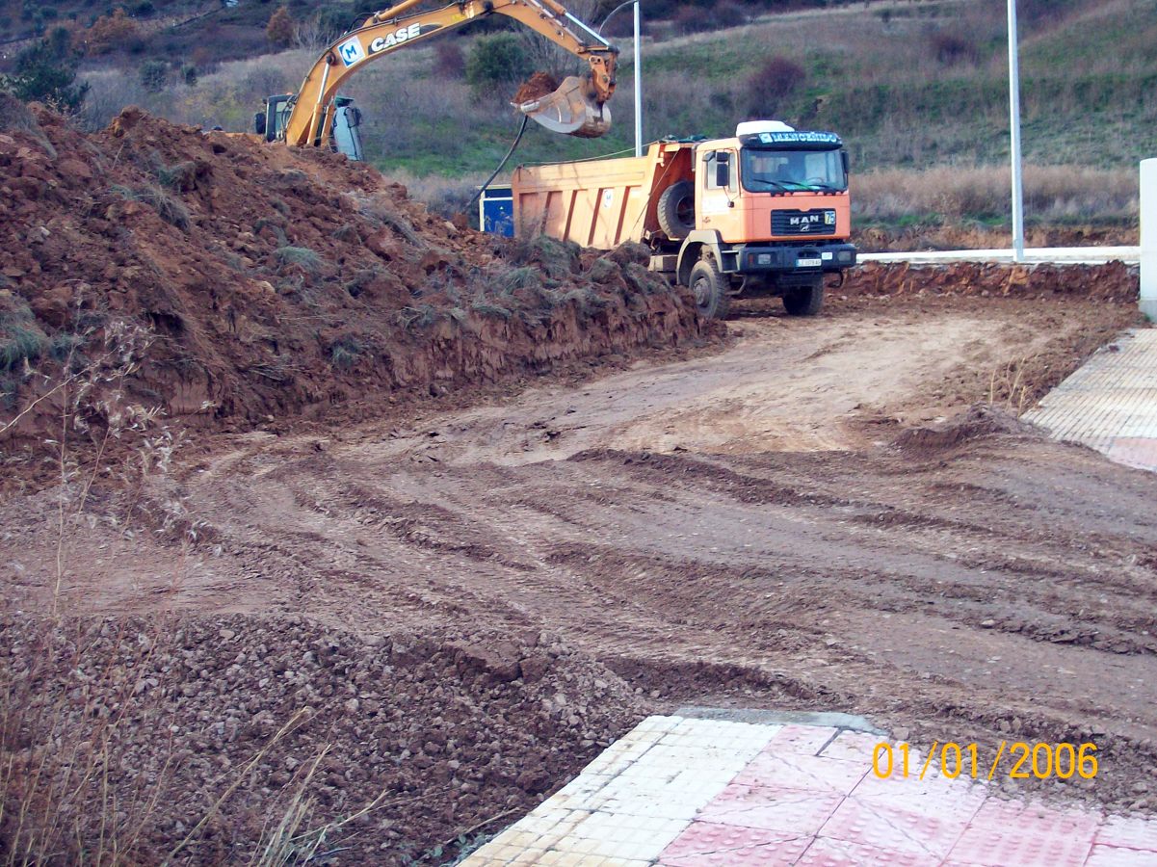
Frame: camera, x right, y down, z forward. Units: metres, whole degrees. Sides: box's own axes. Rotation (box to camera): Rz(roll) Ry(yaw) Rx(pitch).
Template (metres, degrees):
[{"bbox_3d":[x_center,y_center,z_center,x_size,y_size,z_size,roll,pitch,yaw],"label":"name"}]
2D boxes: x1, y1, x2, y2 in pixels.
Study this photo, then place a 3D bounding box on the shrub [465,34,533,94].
[{"bbox_3d":[-3.931,-18.165,92.000,3.250,2.970,3.020,-2,7,-2],"label":"shrub"}]

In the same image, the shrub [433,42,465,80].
[{"bbox_3d":[-6.485,-18.754,94.000,1.520,1.900,1.410,-2,7,-4],"label":"shrub"}]

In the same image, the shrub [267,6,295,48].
[{"bbox_3d":[-23.863,-32.629,150.000,2.270,3.180,2.110,-3,7,-8],"label":"shrub"}]

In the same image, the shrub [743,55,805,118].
[{"bbox_3d":[8.928,-15.776,85.000,2.740,2.660,2.550,-1,7,6],"label":"shrub"}]

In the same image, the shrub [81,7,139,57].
[{"bbox_3d":[-41.286,-35.382,165.000,5.000,4.160,4.650,-3,7,-13],"label":"shrub"}]

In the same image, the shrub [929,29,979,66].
[{"bbox_3d":[21.686,-22.269,108.000,2.830,2.070,2.640,0,7,11],"label":"shrub"}]

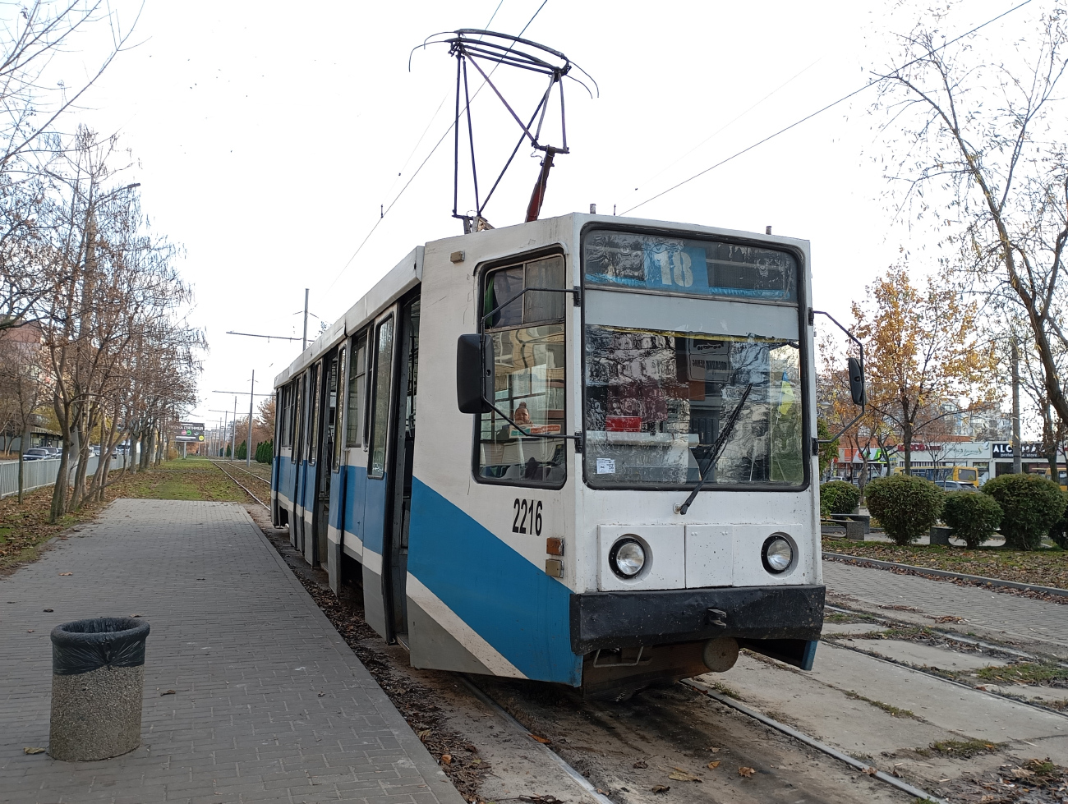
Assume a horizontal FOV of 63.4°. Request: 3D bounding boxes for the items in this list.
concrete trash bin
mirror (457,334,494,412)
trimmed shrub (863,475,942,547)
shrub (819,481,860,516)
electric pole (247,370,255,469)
[{"bbox_3d":[-2.183,1.427,4.341,0.443,0.593,0.443,4,-4,-21],"label":"concrete trash bin"},{"bbox_3d":[-0.320,-0.154,4.747,0.205,0.435,0.090,2,-4,1],"label":"mirror"},{"bbox_3d":[8.051,2.377,18.850,1.671,1.486,1.671,4,-4,-21],"label":"trimmed shrub"},{"bbox_3d":[9.536,3.141,27.178,1.422,1.231,1.422,4,-4,-21],"label":"shrub"},{"bbox_3d":[-27.980,1.647,85.708,0.300,9.700,0.300,4,-4,-21],"label":"electric pole"}]

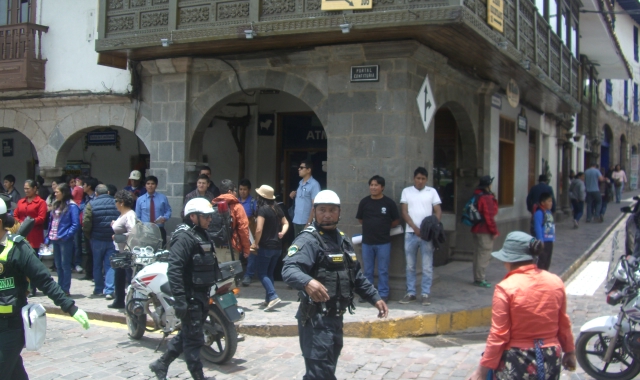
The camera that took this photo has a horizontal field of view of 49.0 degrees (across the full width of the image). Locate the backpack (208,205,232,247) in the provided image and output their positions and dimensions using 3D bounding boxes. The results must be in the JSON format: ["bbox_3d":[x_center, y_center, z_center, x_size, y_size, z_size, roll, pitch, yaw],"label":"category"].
[{"bbox_3d":[-1.235,0.438,8.550,0.340,0.520,0.260,2,0,31],"label":"backpack"}]

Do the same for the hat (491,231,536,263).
[{"bbox_3d":[1.157,0.344,4.200,0.290,0.175,0.270,2,0,37],"label":"hat"}]

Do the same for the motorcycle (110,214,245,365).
[{"bbox_3d":[-1.620,1.069,7.800,2.050,1.400,0.800,2,0,38],"label":"motorcycle"}]

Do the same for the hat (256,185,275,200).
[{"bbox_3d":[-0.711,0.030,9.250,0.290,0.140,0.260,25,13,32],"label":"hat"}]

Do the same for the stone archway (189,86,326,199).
[{"bbox_3d":[-0.880,-0.049,10.650,2.400,2.970,0.450,2,0,27],"label":"stone archway"}]

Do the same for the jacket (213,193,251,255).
[{"bbox_3d":[-1.140,0.432,8.800,0.550,0.750,0.420,2,0,34],"label":"jacket"}]

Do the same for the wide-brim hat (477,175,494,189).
[{"bbox_3d":[2.462,-0.126,10.450,0.300,0.170,0.280,1,0,-30],"label":"wide-brim hat"}]

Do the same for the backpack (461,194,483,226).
[{"bbox_3d":[2.246,0.302,10.350,0.260,0.470,0.320,1,0,-31],"label":"backpack"}]

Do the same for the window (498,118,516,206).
[{"bbox_3d":[3.856,-0.586,14.450,0.150,1.820,1.500,2,0,27],"label":"window"}]

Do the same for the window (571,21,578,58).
[{"bbox_3d":[5.796,-3.439,16.000,0.120,0.820,1.200,2,0,27],"label":"window"}]

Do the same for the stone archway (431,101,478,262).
[{"bbox_3d":[2.070,-0.095,11.440,0.450,2.700,2.350,2,0,27],"label":"stone archway"}]

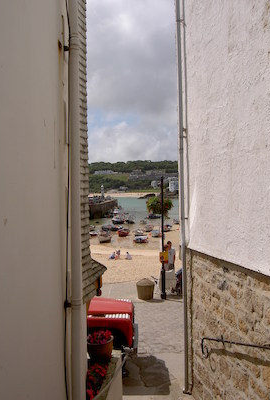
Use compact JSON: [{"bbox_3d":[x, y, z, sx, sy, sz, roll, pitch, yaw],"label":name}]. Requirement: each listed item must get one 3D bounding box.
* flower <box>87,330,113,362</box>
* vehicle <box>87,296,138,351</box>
[{"bbox_3d":[-0.490,1.950,5.300,0.380,0.370,0.380,-1,1,0],"label":"flower"},{"bbox_3d":[-1.860,2.880,10.100,3.900,1.950,1.720,-1,1,3],"label":"vehicle"}]

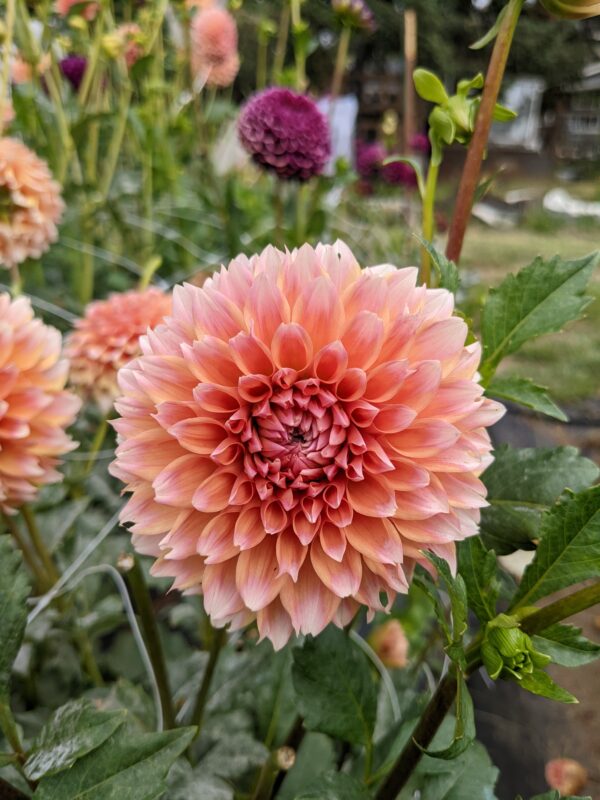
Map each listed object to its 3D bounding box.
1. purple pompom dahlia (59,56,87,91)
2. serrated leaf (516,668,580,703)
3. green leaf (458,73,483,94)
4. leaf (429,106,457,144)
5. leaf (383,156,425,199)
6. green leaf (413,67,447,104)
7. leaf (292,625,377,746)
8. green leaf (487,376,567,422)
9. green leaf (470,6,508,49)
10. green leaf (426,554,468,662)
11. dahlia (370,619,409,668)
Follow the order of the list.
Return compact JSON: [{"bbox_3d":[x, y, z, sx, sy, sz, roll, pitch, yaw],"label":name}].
[{"bbox_3d":[-0.474,-0.680,1.300,0.059,0.066,0.059,0,22,0],"label":"purple pompom dahlia"},{"bbox_3d":[0.090,0.105,0.231,0.027,0.006,0.011,25,50,11],"label":"serrated leaf"},{"bbox_3d":[0.087,-0.162,0.320,0.014,0.007,0.009,-28,28,-6],"label":"green leaf"},{"bbox_3d":[0.059,-0.113,0.257,0.010,0.019,0.007,-20,-13,9],"label":"leaf"},{"bbox_3d":[0.052,-0.108,0.300,0.026,0.011,0.009,40,6,3],"label":"leaf"},{"bbox_3d":[0.055,-0.132,0.263,0.011,0.022,0.005,-44,0,-25],"label":"green leaf"},{"bbox_3d":[0.017,0.136,0.299,0.046,0.063,0.015,-27,0,-8],"label":"leaf"},{"bbox_3d":[0.094,0.000,0.260,0.037,0.009,0.020,26,27,6],"label":"green leaf"},{"bbox_3d":[0.076,-0.149,0.249,0.023,0.005,0.006,-47,38,0],"label":"green leaf"},{"bbox_3d":[0.057,0.079,0.238,0.011,0.040,0.015,-1,-20,-41],"label":"green leaf"},{"bbox_3d":[0.072,0.195,0.500,0.031,0.038,0.031,8,24,18],"label":"dahlia"}]

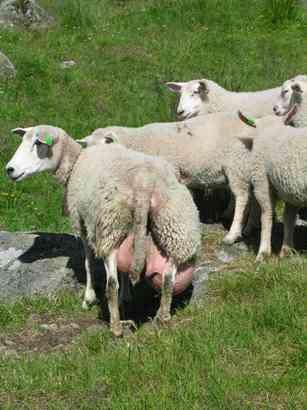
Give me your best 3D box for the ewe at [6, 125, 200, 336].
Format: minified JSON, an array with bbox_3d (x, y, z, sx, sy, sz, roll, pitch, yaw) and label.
[{"bbox_3d":[-0.245,0.080,5.760,0.570,0.790,1.040,-3,10,-20],"label":"ewe"}]

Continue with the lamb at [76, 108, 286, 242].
[{"bbox_3d":[0.100,-0.140,6.720,1.030,0.660,0.420,-1,9,-7],"label":"lamb"}]

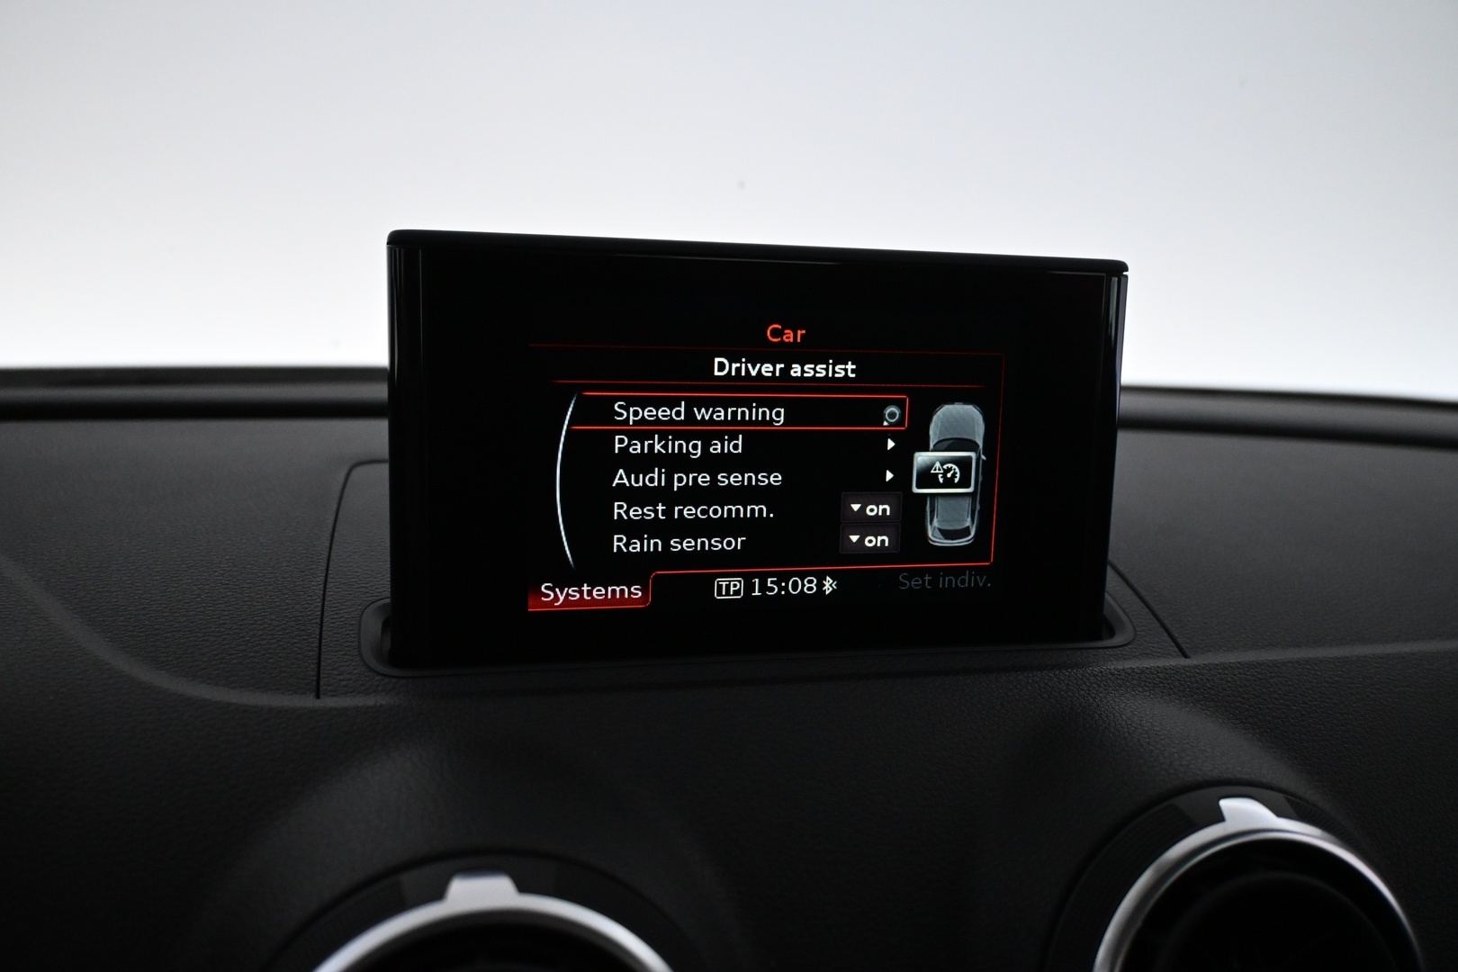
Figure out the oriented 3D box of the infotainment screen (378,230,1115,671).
[{"bbox_3d":[0.011,-0.007,0.319,0.192,0.106,0.015,0,7,-13],"label":"infotainment screen"}]

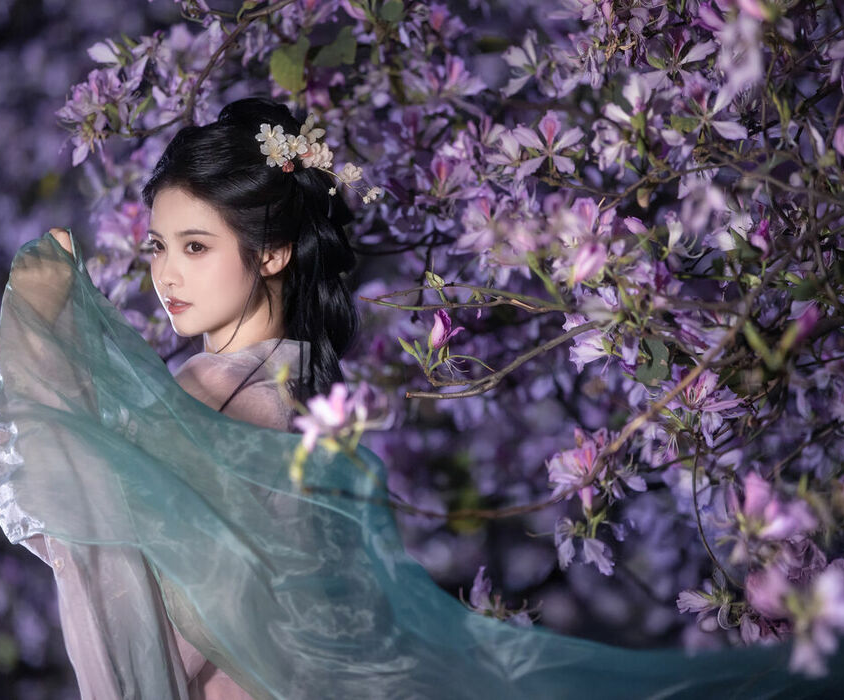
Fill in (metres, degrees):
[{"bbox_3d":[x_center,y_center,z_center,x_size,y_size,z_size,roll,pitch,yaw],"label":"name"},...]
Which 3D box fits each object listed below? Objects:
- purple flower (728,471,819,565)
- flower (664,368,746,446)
[{"bbox_3d":[0.362,0.172,5.250,0.088,0.097,0.080,0,0,-20],"label":"purple flower"},{"bbox_3d":[0.307,0.062,5.550,0.089,0.085,0.075,0,0,0],"label":"flower"}]

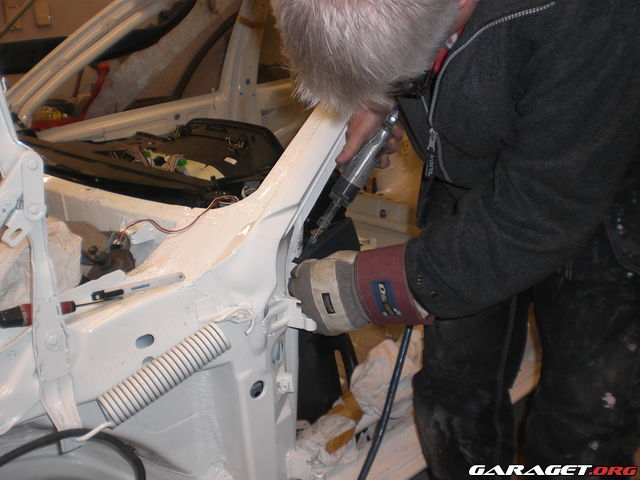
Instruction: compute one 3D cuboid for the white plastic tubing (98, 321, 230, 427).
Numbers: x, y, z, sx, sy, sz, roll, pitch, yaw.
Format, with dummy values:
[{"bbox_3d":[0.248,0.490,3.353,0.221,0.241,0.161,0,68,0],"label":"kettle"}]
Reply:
[{"bbox_3d":[-0.195,0.168,0.830,0.168,0.042,0.042,-33,31,-21],"label":"white plastic tubing"}]

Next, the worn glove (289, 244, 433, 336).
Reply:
[{"bbox_3d":[0.055,0.069,0.910,0.195,0.118,0.110,-7,7,12],"label":"worn glove"}]

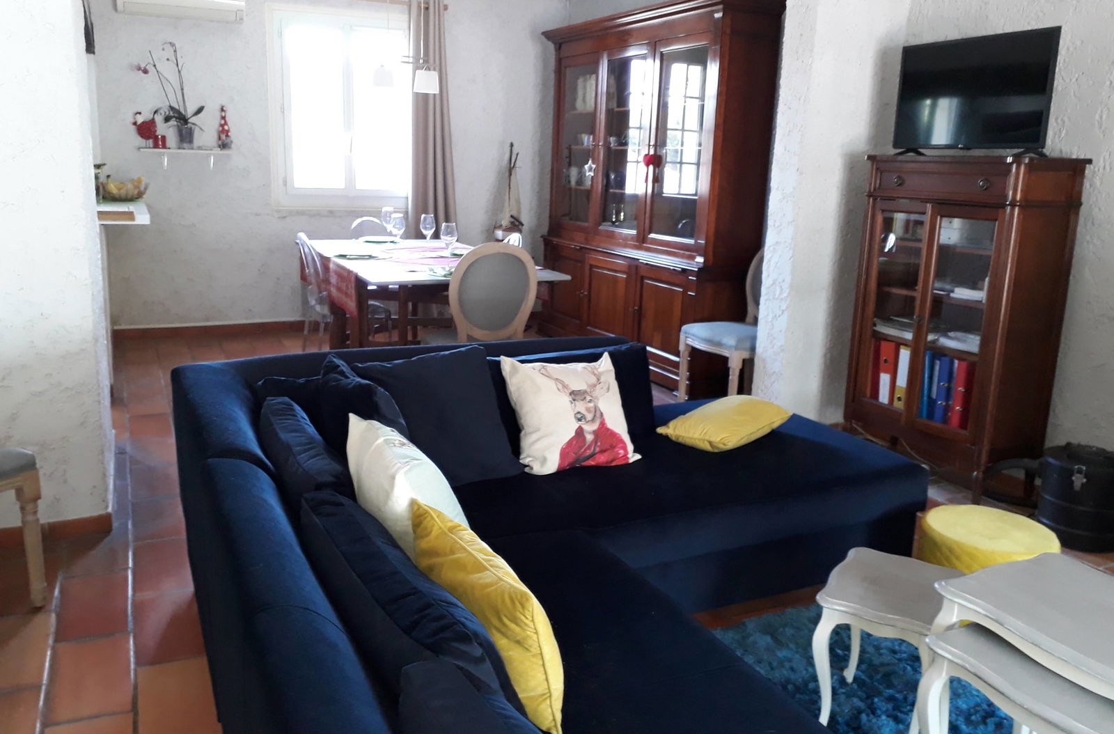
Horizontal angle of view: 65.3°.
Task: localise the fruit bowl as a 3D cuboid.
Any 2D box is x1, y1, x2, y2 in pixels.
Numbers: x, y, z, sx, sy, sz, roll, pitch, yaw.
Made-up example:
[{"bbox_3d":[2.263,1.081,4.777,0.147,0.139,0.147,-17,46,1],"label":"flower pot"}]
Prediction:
[{"bbox_3d":[-2.705,-1.113,5.439,0.285,0.150,0.285,-5,15,-26],"label":"fruit bowl"}]

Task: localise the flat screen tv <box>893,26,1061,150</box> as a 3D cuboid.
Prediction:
[{"bbox_3d":[1.657,-1.081,3.459,0.080,0.435,0.735,-5,15,-24],"label":"flat screen tv"}]

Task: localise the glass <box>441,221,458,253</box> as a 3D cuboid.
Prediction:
[{"bbox_3d":[-0.559,-0.645,4.530,0.087,0.215,0.087,-5,15,-26],"label":"glass"}]

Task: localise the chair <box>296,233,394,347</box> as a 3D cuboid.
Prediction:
[{"bbox_3d":[-1.168,-0.293,4.845,0.530,0.900,0.410,-5,15,-26],"label":"chair"}]

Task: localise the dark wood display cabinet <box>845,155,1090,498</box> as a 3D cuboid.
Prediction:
[{"bbox_3d":[1.723,-0.204,3.825,0.416,1.375,0.779,-5,15,-26],"label":"dark wood display cabinet"}]

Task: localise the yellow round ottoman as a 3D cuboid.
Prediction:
[{"bbox_3d":[1.242,0.620,2.534,0.355,0.330,0.355,2,13,0],"label":"yellow round ottoman"}]

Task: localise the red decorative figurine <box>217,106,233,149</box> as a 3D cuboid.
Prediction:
[{"bbox_3d":[-2.252,-1.616,5.871,0.100,0.290,0.090,-5,15,-26],"label":"red decorative figurine"}]

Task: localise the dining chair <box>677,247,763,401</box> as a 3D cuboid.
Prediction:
[{"bbox_3d":[0.995,-0.206,4.487,0.550,0.970,0.490,-6,16,-30],"label":"dining chair"}]

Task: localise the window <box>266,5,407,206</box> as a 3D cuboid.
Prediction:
[{"bbox_3d":[-1.521,-1.843,6.294,1.070,1.380,0.100,-5,15,-26],"label":"window"}]

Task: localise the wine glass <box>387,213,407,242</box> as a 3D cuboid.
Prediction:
[{"bbox_3d":[-0.997,-0.853,5.446,0.090,0.210,0.090,-5,15,-26],"label":"wine glass"}]

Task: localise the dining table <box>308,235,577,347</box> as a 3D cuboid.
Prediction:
[{"bbox_3d":[-0.804,-0.276,5.124,1.000,0.750,1.950,-5,15,-28],"label":"dining table"}]

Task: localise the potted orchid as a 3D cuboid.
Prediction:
[{"bbox_3d":[-2.558,-1.808,5.795,0.380,0.680,0.240,-5,15,-26],"label":"potted orchid"}]

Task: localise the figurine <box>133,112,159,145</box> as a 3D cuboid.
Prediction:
[{"bbox_3d":[-2.736,-1.579,5.787,0.160,0.225,0.080,-5,15,-26],"label":"figurine"}]

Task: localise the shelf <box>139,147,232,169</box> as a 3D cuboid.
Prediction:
[{"bbox_3d":[-2.470,-1.390,5.816,0.575,0.140,0.190,-5,15,-26],"label":"shelf"}]

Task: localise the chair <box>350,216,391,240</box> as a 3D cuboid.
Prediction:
[{"bbox_3d":[-1.187,-0.516,5.677,0.400,0.890,0.510,-5,15,-26],"label":"chair"}]

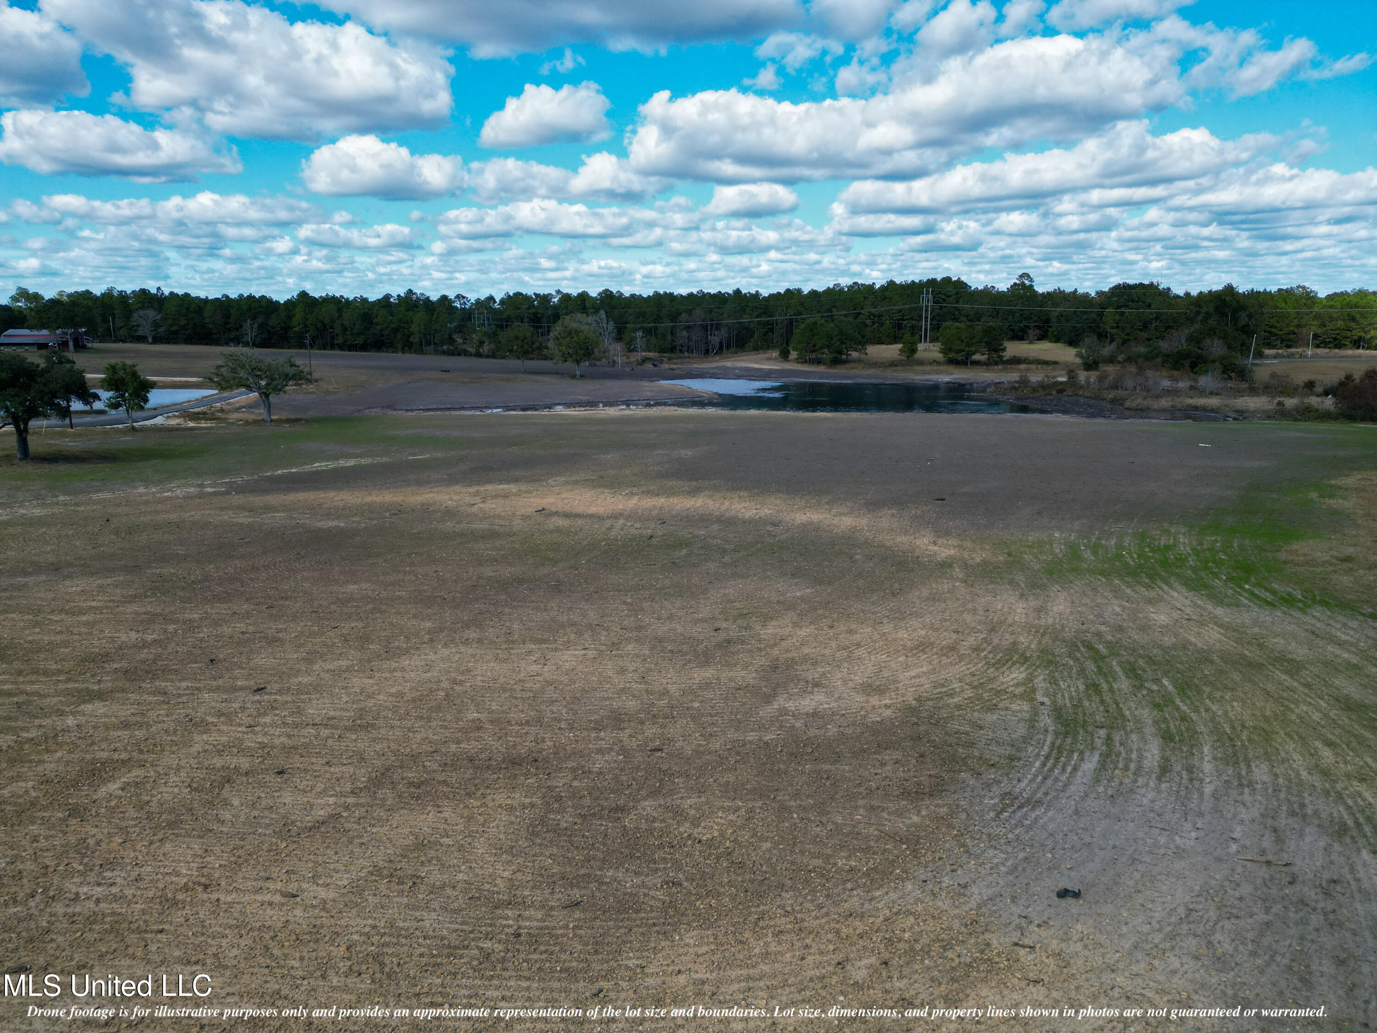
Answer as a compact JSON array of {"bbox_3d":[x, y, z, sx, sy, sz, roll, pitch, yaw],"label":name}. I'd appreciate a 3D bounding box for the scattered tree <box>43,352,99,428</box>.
[{"bbox_3d":[-65.720,-13.390,101.850,5.300,8.090,5.040,-8,14,-32],"label":"scattered tree"}]

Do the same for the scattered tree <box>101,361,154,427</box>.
[{"bbox_3d":[-58.740,-12.620,100.180,4.870,7.280,4.620,-7,14,-30],"label":"scattered tree"}]

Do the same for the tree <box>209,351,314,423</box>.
[{"bbox_3d":[-48.000,-14.570,107.720,10.750,7.980,9.670,-5,13,-23],"label":"tree"}]

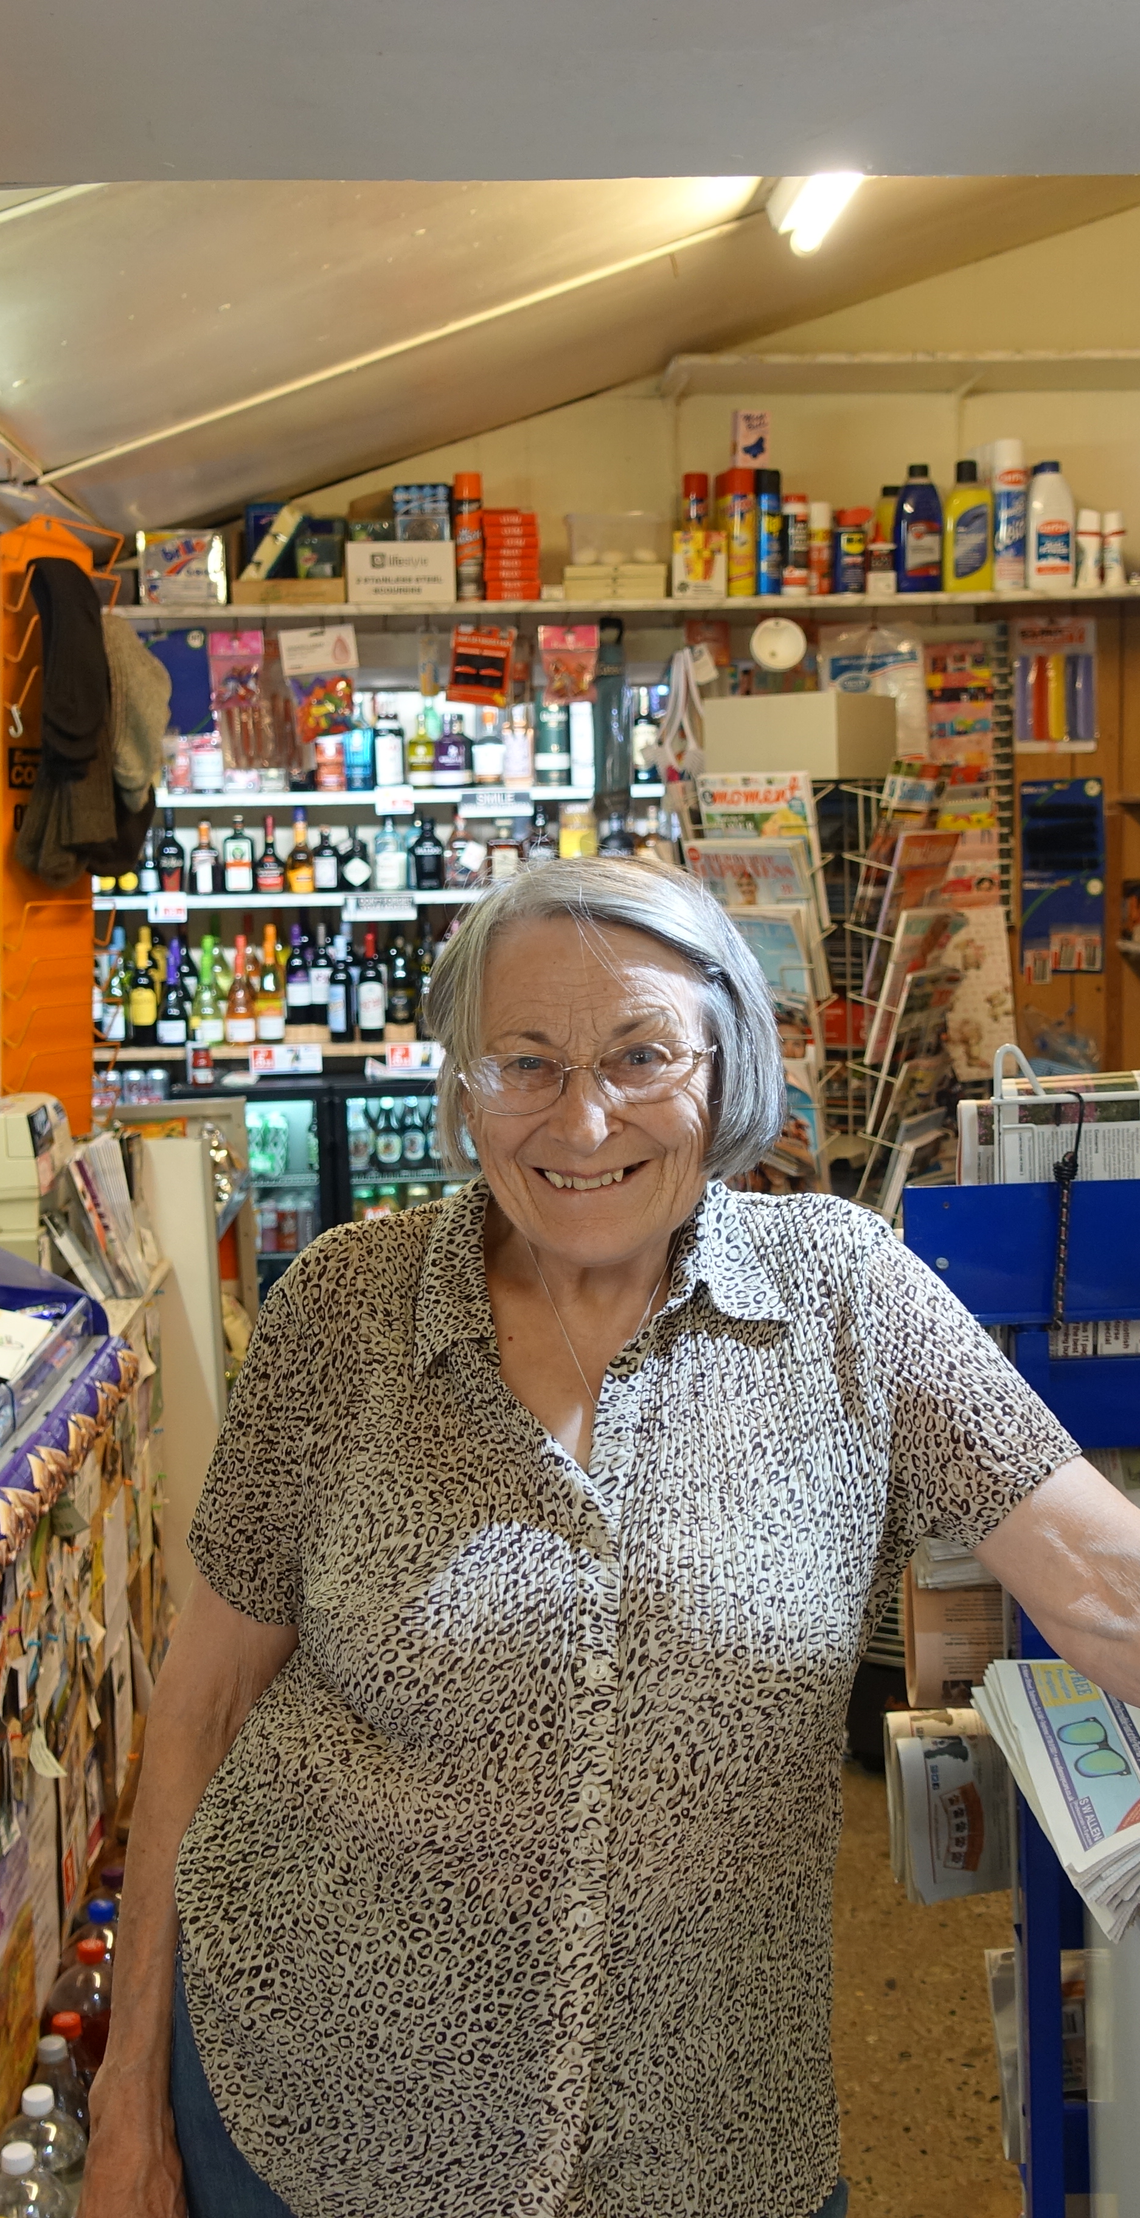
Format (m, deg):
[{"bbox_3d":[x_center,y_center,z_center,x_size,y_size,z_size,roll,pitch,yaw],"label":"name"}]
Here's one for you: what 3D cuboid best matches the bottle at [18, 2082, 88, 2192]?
[{"bbox_3d":[-0.543,1.177,2.306,0.100,0.325,0.100,-2,6,-3],"label":"bottle"}]

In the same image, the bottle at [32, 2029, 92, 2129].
[{"bbox_3d":[-0.534,1.125,2.329,0.090,0.315,0.090,-1,7,-3],"label":"bottle"}]

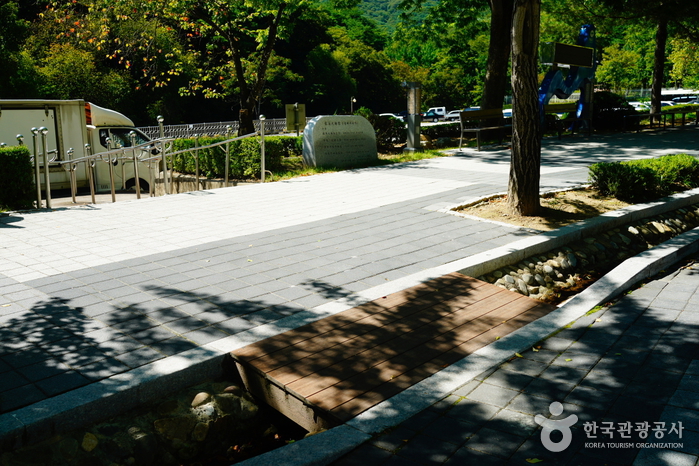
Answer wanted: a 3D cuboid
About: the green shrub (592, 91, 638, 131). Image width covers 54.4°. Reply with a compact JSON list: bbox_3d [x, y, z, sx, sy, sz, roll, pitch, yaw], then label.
[{"bbox_3d":[7.226,-3.340,18.600,1.300,1.120,1.250,4,12,17],"label":"green shrub"}]

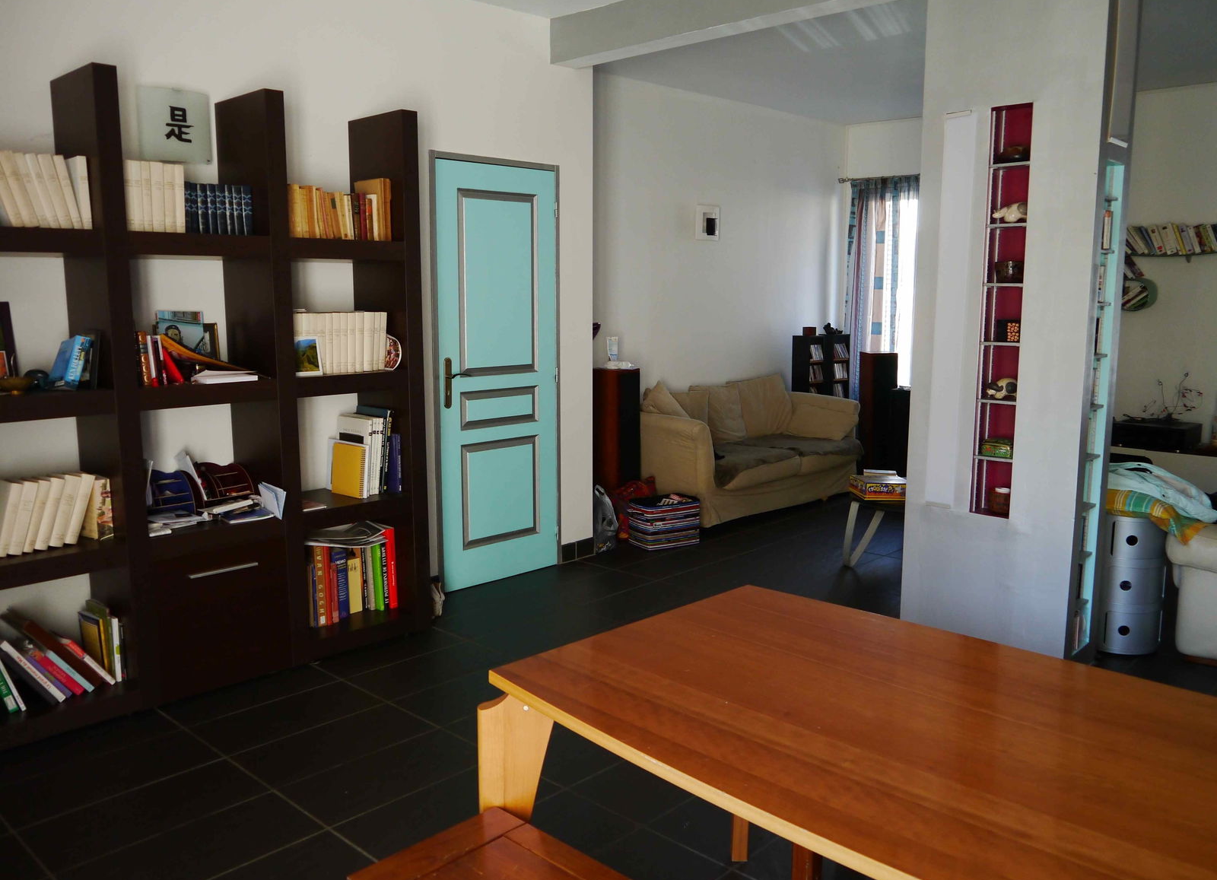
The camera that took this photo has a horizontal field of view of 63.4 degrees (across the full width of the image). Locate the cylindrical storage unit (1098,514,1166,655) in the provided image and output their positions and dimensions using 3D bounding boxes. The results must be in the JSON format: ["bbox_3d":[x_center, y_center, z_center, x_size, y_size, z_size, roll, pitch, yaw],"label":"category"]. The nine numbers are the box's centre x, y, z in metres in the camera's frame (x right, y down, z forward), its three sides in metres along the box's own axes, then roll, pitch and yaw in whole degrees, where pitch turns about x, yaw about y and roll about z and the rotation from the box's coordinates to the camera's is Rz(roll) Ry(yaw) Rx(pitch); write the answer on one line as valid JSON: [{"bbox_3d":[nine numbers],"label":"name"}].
[{"bbox_3d":[2.131,0.560,4.100,0.320,0.585,0.320,2,9,16],"label":"cylindrical storage unit"}]

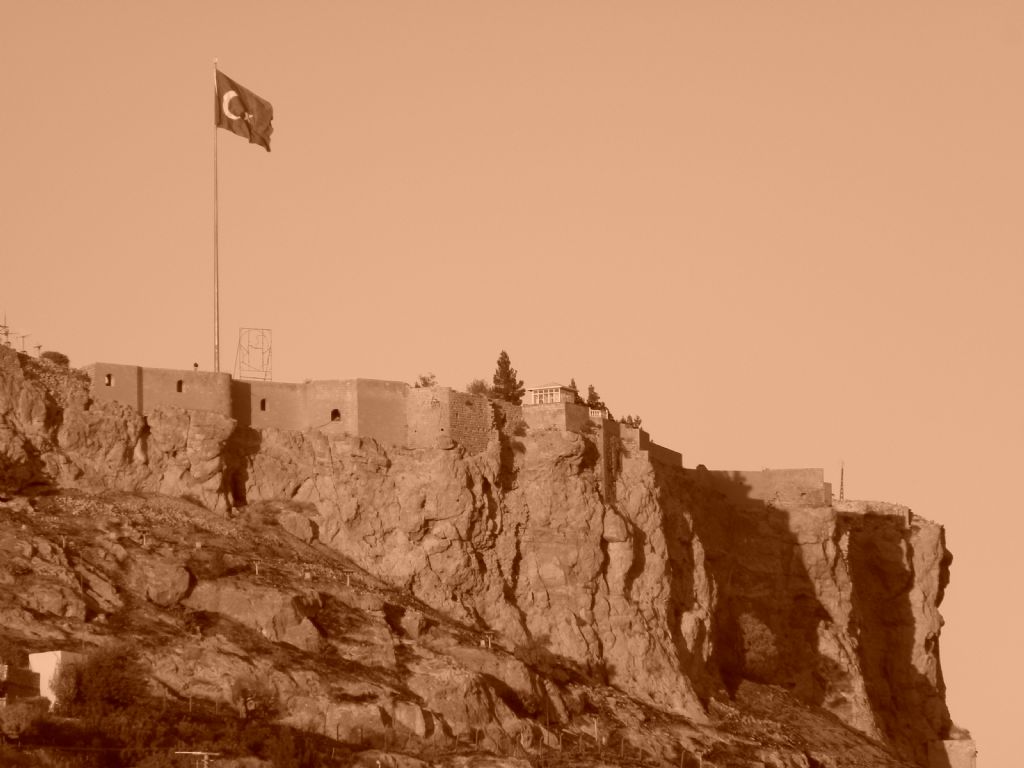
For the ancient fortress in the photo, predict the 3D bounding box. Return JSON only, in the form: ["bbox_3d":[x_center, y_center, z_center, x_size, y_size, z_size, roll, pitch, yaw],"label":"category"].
[{"bbox_3d":[-6.290,5.920,833.000,91.000,15.500,30.000,1,-8,-8],"label":"ancient fortress"}]

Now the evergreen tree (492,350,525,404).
[{"bbox_3d":[-0.430,-0.560,828.000,4.000,7.000,4.000,-1,-8,0],"label":"evergreen tree"}]

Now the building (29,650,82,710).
[{"bbox_3d":[-46.330,30.160,680.000,4.400,6.000,4.200,-8,-11,43],"label":"building"}]

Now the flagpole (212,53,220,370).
[{"bbox_3d":[-36.690,-19.930,830.000,0.600,40.500,0.600,-1,-8,0],"label":"flagpole"}]

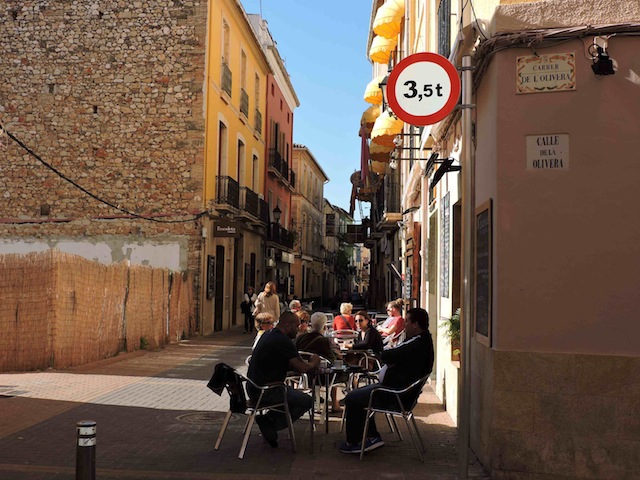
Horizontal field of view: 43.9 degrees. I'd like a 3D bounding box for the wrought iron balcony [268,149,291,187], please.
[{"bbox_3d":[-2.114,-3.786,41.800,0.500,1.150,5.600,1,-3,4],"label":"wrought iron balcony"}]

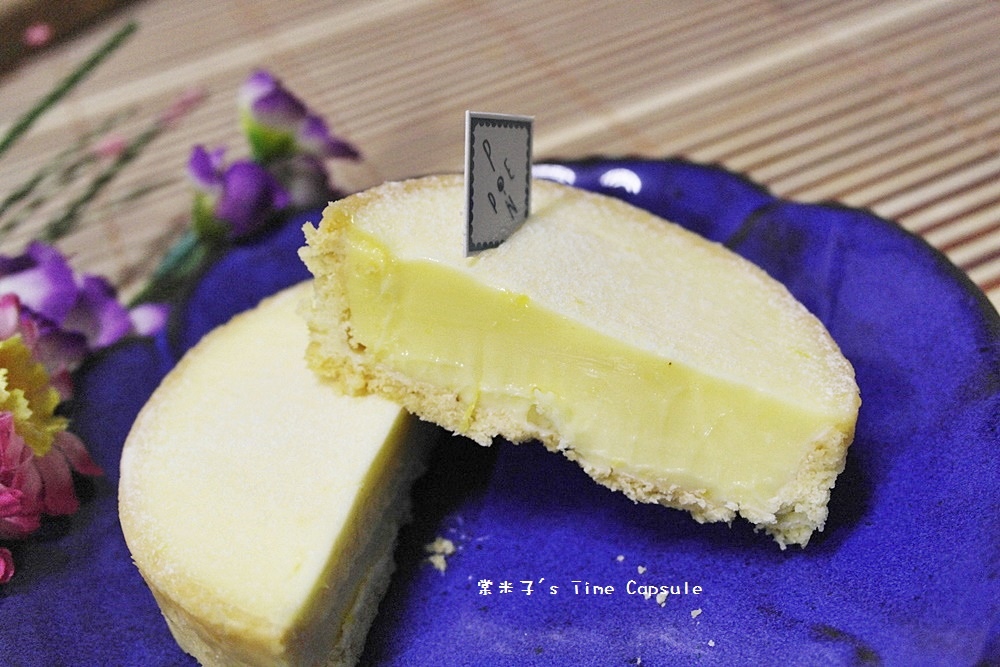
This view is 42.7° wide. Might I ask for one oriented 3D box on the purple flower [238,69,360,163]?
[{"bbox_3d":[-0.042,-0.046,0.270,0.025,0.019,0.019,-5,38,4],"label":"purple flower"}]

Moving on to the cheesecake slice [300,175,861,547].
[{"bbox_3d":[0.013,-0.001,0.191,0.077,0.022,0.041,20,31,5],"label":"cheesecake slice"}]

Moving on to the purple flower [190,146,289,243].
[{"bbox_3d":[-0.051,-0.028,0.250,0.019,0.018,0.018,-5,38,4],"label":"purple flower"}]

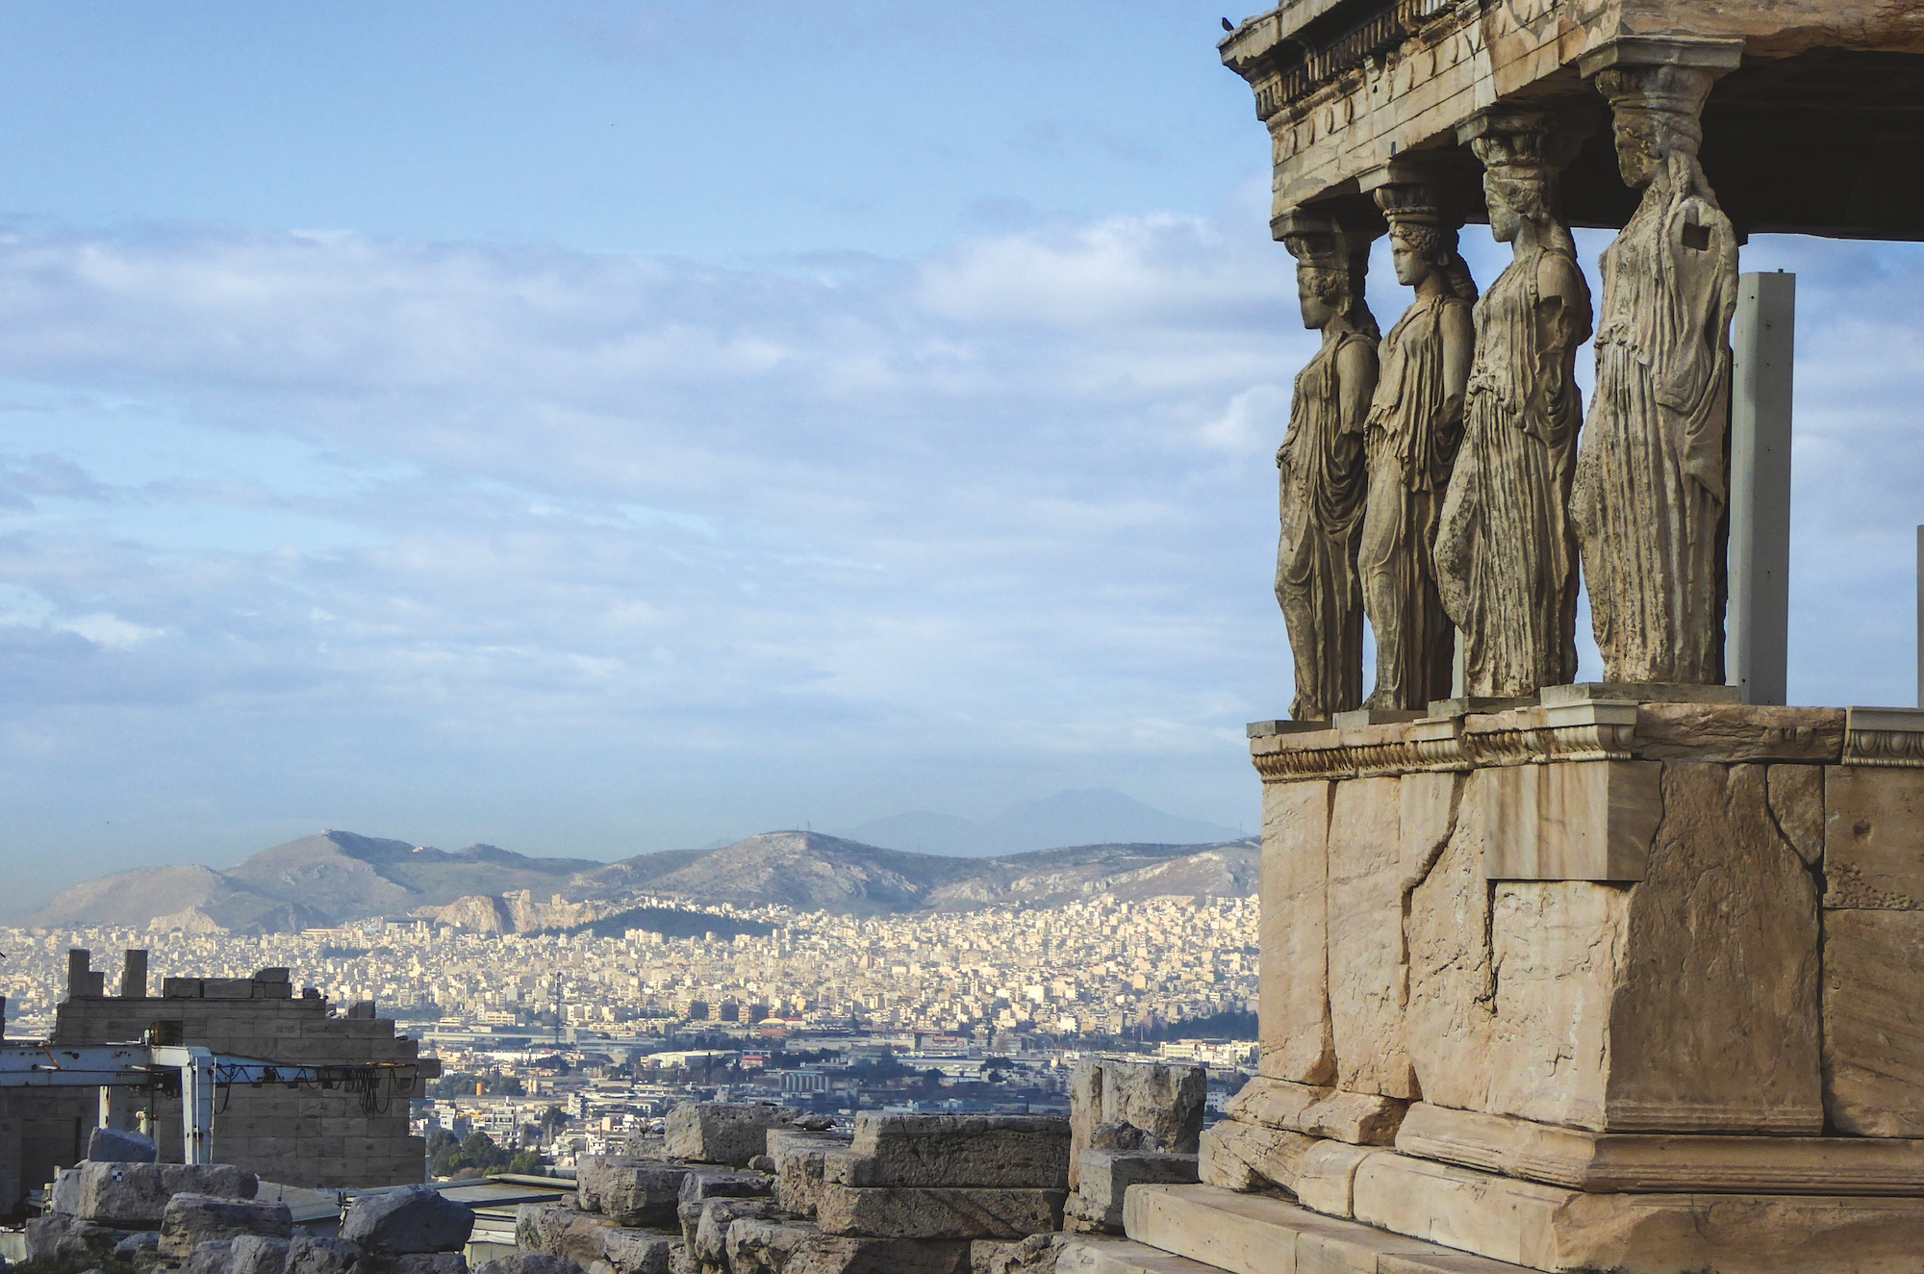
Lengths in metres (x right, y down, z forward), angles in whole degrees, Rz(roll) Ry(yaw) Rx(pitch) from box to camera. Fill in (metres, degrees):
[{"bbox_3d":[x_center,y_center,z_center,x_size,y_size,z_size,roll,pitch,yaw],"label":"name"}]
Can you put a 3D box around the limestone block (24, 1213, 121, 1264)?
[{"bbox_3d":[-5.742,3.886,38.453,0.543,0.299,0.500,1,-2,1],"label":"limestone block"}]

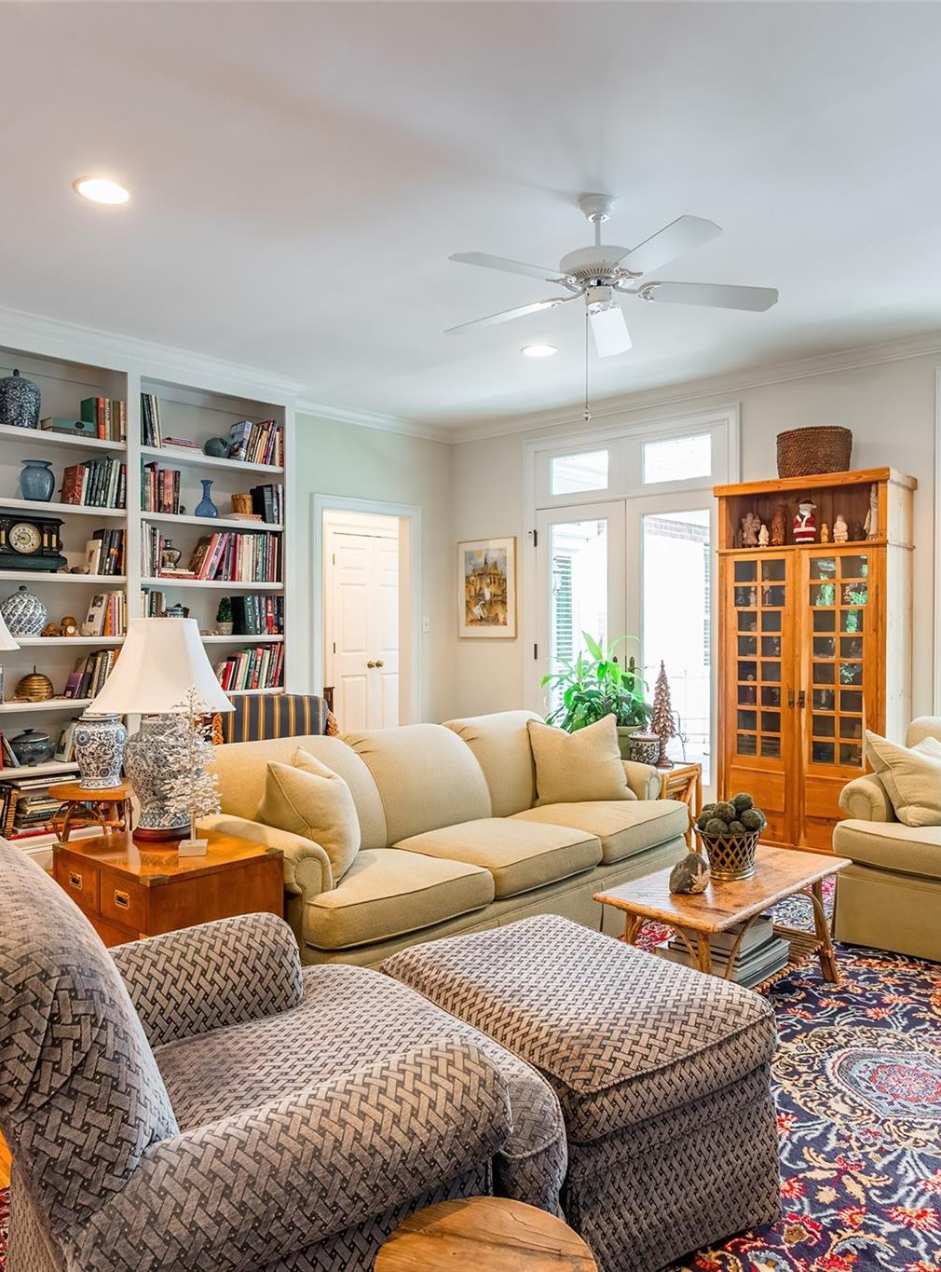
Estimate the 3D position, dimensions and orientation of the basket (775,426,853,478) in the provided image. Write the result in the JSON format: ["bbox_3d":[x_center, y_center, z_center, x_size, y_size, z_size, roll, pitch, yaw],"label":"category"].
[{"bbox_3d":[1.872,-0.974,4.620,0.410,0.270,0.400,0,1,41],"label":"basket"}]

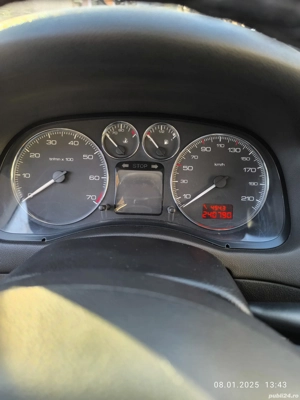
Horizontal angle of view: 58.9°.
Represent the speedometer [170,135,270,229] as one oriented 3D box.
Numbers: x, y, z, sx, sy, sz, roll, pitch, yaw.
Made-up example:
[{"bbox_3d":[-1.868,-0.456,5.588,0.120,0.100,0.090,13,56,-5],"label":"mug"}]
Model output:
[{"bbox_3d":[0.076,-0.020,0.287,0.105,0.105,0.020,2,-2,0],"label":"speedometer"}]

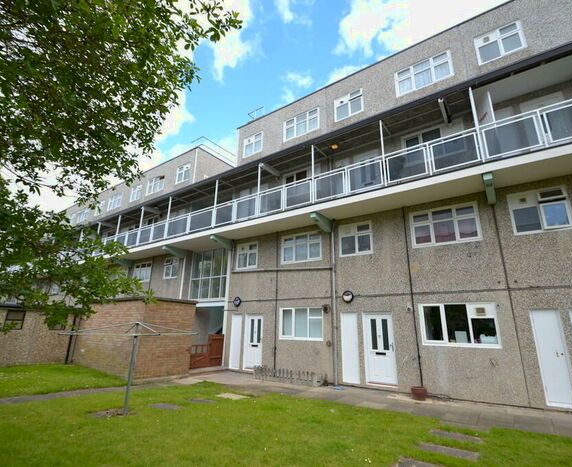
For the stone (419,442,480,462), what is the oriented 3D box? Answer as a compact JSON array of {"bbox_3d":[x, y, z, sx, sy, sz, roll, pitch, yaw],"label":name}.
[{"bbox_3d":[2.369,3.197,4.260,0.760,0.050,0.360,-10,-20,31],"label":"stone"}]

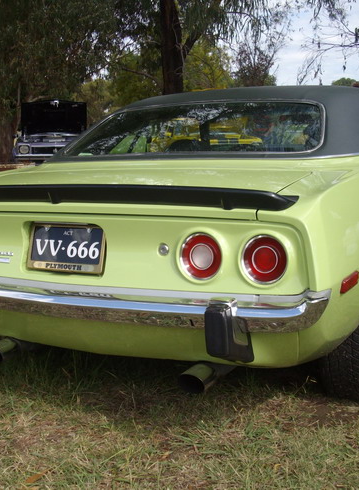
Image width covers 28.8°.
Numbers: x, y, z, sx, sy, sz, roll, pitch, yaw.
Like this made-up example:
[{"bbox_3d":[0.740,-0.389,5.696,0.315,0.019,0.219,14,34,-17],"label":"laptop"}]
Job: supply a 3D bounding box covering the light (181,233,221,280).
[{"bbox_3d":[0.069,0.033,2.066,0.138,0.138,0.050,3,4,26],"label":"light"}]

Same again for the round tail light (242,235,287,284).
[{"bbox_3d":[0.247,0.039,1.988,0.138,0.138,0.050,2,4,24],"label":"round tail light"}]

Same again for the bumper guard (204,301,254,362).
[{"bbox_3d":[0.141,0.250,2.007,0.075,0.200,0.150,3,10,27],"label":"bumper guard"}]

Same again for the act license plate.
[{"bbox_3d":[-0.373,0.009,2.292,0.305,0.160,0.020,3,4,27],"label":"act license plate"}]

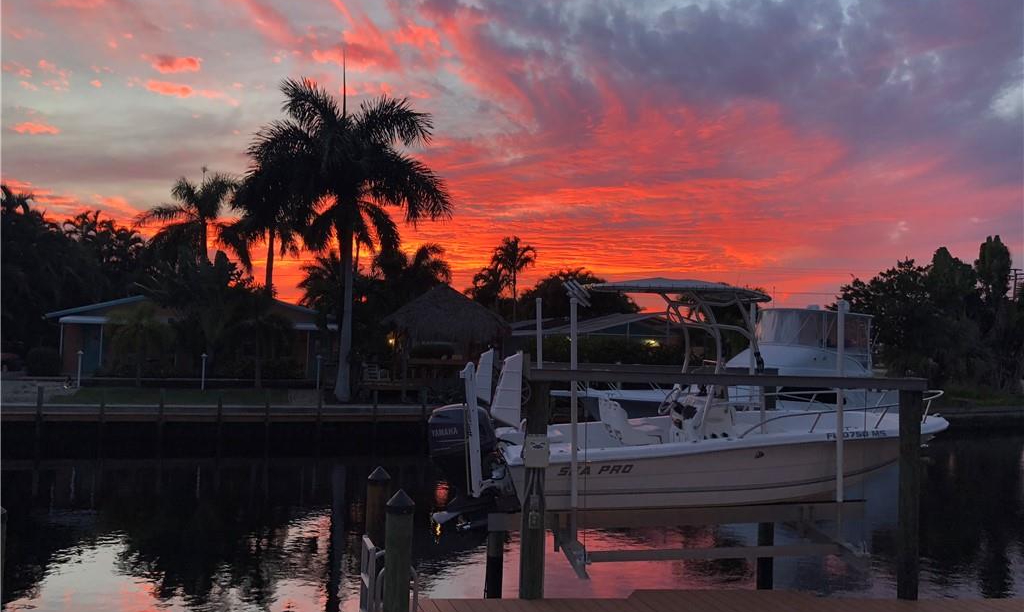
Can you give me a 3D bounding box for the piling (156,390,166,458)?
[{"bbox_3d":[-11.415,3.792,26.977,0.210,2.203,0.210,3,-3,-19],"label":"piling"}]

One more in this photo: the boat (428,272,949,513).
[{"bbox_3d":[2.110,1.068,9.383,6.100,2.730,2.350,0,-3,-7],"label":"boat"}]

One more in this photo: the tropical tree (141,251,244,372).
[{"bbox_3d":[-12.806,0.261,33.200,4.100,4.900,4.000,3,-3,-19],"label":"tropical tree"}]

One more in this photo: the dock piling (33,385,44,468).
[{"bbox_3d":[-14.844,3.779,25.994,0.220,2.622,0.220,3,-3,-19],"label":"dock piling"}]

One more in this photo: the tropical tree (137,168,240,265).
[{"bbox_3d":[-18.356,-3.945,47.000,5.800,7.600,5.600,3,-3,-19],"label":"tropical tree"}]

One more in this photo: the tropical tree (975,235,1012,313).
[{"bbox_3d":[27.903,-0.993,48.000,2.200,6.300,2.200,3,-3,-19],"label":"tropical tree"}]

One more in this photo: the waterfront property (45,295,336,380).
[{"bbox_3d":[-14.769,1.391,38.556,11.300,3.700,9.000,3,-3,-19],"label":"waterfront property"}]

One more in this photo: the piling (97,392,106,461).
[{"bbox_3d":[-12.687,3.662,25.600,0.240,2.050,0.240,3,-3,-19],"label":"piling"}]

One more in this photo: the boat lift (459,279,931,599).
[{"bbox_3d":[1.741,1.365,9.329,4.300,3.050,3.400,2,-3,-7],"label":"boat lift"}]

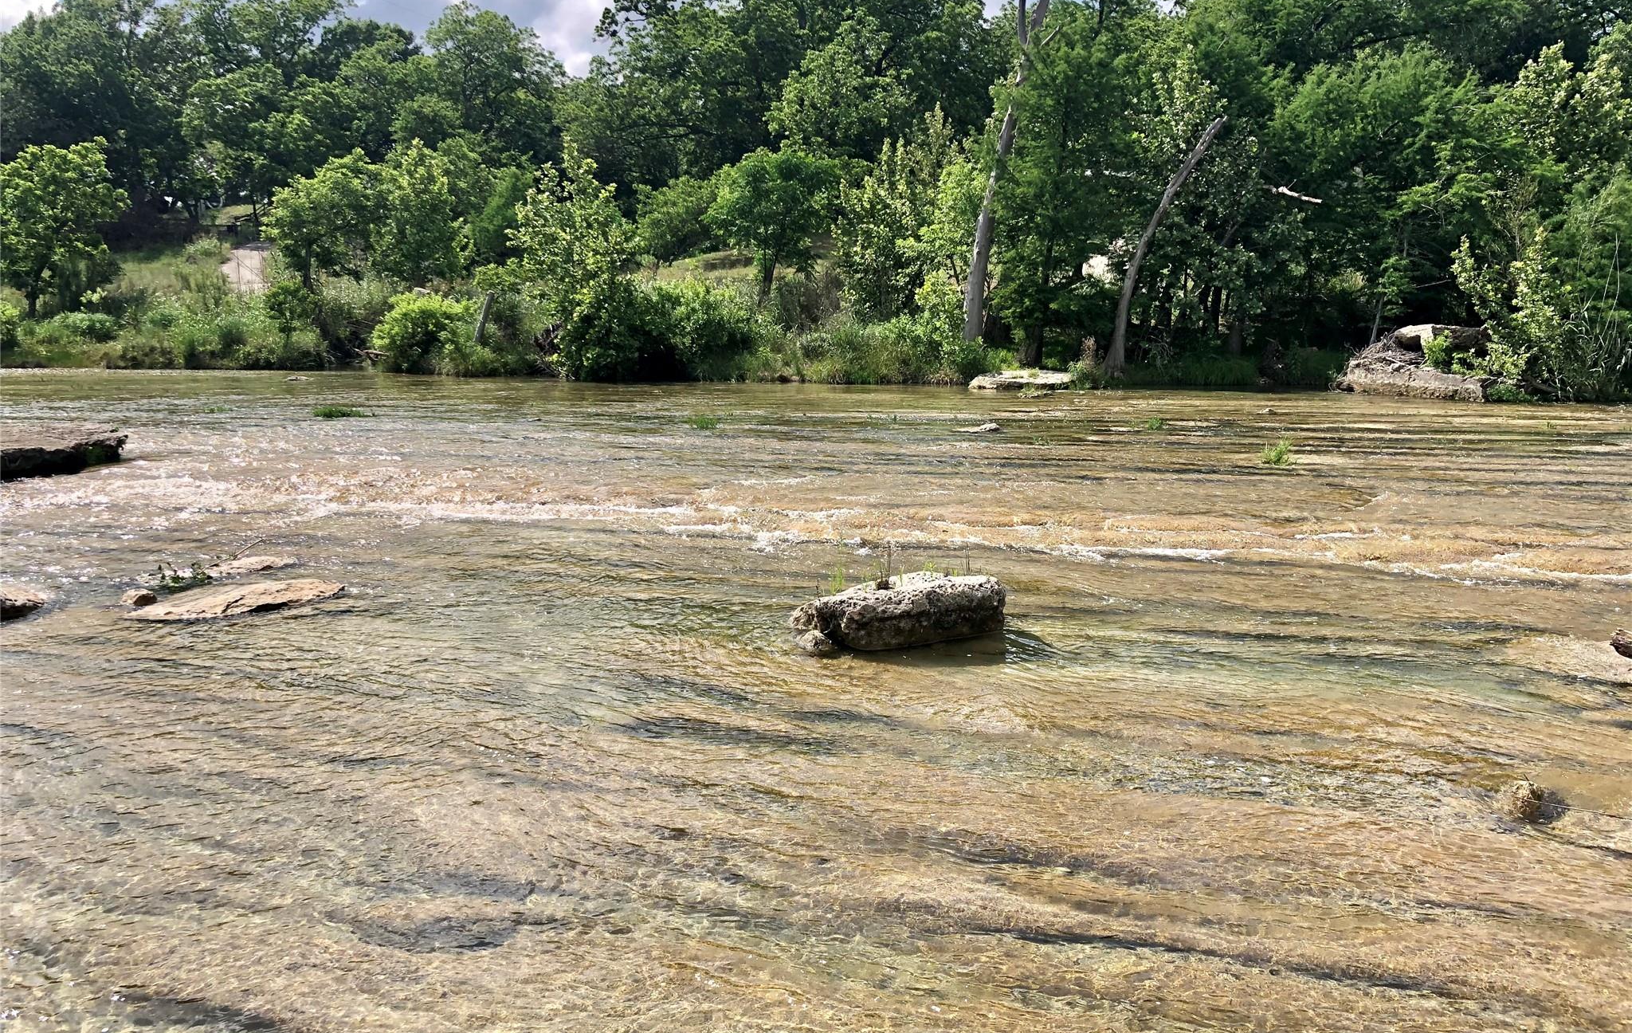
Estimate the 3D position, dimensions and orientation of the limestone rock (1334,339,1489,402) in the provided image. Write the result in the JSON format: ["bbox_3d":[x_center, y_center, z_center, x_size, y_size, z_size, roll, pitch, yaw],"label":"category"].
[{"bbox_3d":[11.600,-2.932,25.751,2.750,1.100,1.700,5,10,30],"label":"limestone rock"}]

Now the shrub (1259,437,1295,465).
[{"bbox_3d":[4.760,-0.678,13.652,0.320,0.270,0.290,3,9,19],"label":"shrub"}]

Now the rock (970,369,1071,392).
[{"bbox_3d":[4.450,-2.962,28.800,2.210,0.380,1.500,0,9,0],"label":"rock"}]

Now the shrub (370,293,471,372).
[{"bbox_3d":[-10.180,-4.745,34.000,2.540,1.970,2.300,-3,9,-16],"label":"shrub"}]

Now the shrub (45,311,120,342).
[{"bbox_3d":[-21.103,-5.468,38.000,2.120,0.920,1.500,-5,10,-28],"label":"shrub"}]

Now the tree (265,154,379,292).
[{"bbox_3d":[-16.100,-9.512,42.860,3.700,4.400,3.500,-3,9,-21],"label":"tree"}]

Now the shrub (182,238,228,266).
[{"bbox_3d":[-23.155,-10.020,50.000,1.700,1.030,1.500,-4,10,-24],"label":"shrub"}]

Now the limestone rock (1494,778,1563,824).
[{"bbox_3d":[2.310,0.910,4.314,0.180,0.110,0.150,5,10,29],"label":"limestone rock"}]

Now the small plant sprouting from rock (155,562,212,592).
[{"bbox_3d":[-3.770,0.364,7.893,0.320,0.130,0.230,-4,9,-24],"label":"small plant sprouting from rock"}]

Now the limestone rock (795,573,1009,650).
[{"bbox_3d":[0.415,0.472,6.746,1.040,0.250,0.420,-4,10,-26],"label":"limestone rock"}]

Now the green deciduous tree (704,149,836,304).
[{"bbox_3d":[-1.197,-8.237,37.000,3.640,4.360,3.400,0,9,-2],"label":"green deciduous tree"}]

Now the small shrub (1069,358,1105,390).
[{"bbox_3d":[5.863,-3.069,28.500,0.780,0.640,0.750,2,9,11],"label":"small shrub"}]

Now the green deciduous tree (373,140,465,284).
[{"bbox_3d":[-12.950,-9.661,42.837,2.950,4.600,2.900,-3,9,-17],"label":"green deciduous tree"}]

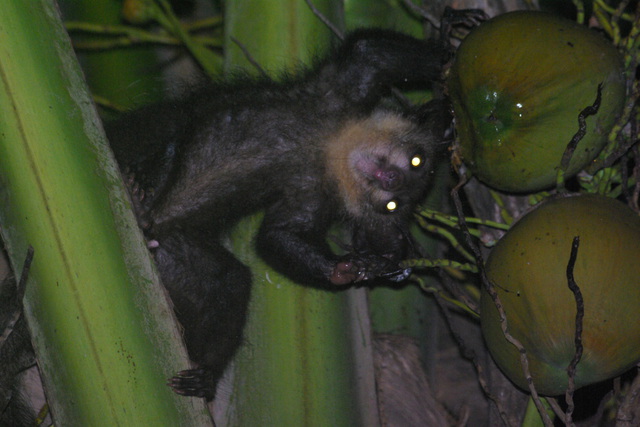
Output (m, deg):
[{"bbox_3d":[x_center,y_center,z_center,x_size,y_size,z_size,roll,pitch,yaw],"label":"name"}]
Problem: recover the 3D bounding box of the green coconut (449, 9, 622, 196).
[{"bbox_3d":[0.219,-0.112,5.100,0.177,0.177,0.200,0,7,28],"label":"green coconut"}]

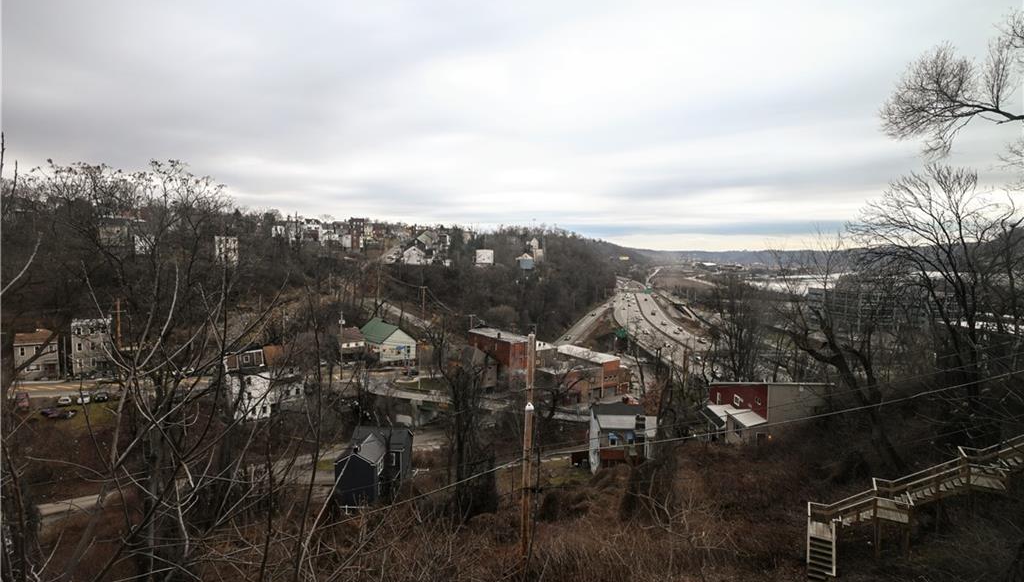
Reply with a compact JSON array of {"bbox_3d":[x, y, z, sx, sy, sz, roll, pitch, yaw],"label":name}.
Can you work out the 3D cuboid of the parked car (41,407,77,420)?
[{"bbox_3d":[-73.464,19.947,83.000,4.600,1.450,1.800,1,4,16],"label":"parked car"}]

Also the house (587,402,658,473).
[{"bbox_3d":[15.461,20.246,72.510,7.500,7.300,8.500,0,4,0],"label":"house"}]

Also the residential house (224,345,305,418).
[{"bbox_3d":[-47.927,16.891,97.912,11.000,12.000,7.500,-3,5,-37],"label":"residential house"}]

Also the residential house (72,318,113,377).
[{"bbox_3d":[-83.032,10.956,102.535,6.000,11.000,8.000,-2,4,-25],"label":"residential house"}]

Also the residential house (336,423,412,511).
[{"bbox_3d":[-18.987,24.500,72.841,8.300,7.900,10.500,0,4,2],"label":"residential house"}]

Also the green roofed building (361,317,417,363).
[{"bbox_3d":[-31.007,11.802,128.558,8.600,8.700,20.000,-2,4,-27],"label":"green roofed building"}]

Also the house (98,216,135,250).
[{"bbox_3d":[-119.364,-16.986,154.949,8.000,9.000,8.000,-2,4,-23],"label":"house"}]

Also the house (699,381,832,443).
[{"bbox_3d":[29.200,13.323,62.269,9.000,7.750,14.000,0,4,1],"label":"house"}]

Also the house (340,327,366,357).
[{"bbox_3d":[-39.172,12.259,126.313,5.900,7.100,7.200,-2,4,-27],"label":"house"}]

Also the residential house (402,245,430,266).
[{"bbox_3d":[-35.026,-12.890,184.953,7.600,7.200,9.000,-1,4,-12],"label":"residential house"}]

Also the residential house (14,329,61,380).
[{"bbox_3d":[-91.761,12.253,100.143,6.400,8.900,6.800,-2,4,-25],"label":"residential house"}]

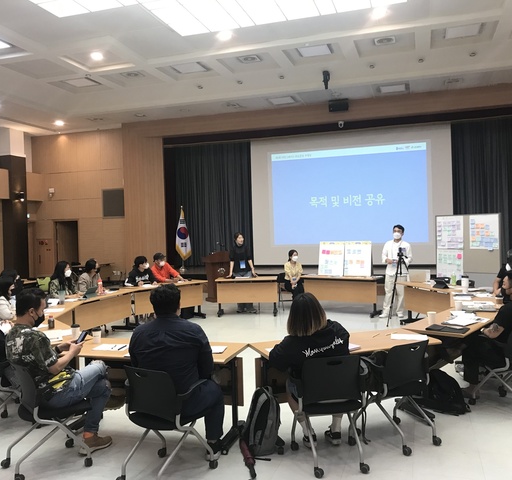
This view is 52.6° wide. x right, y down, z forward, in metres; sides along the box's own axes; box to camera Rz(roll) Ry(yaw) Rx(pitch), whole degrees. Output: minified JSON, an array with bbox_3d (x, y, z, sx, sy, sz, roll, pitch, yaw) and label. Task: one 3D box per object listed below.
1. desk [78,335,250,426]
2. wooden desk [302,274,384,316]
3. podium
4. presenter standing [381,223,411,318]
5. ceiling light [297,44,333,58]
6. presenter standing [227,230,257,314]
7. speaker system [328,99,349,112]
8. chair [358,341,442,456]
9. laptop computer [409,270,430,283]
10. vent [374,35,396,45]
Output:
[{"bbox_3d":[-0.853,1.274,4.361,1.500,0.720,0.620,-1,1,16],"label":"desk"},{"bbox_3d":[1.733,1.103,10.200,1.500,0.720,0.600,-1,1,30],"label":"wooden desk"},{"bbox_3d":[-0.955,0.890,12.716,0.620,1.220,0.480,-2,1,-27],"label":"podium"},{"bbox_3d":[2.658,0.582,9.832,0.540,1.730,0.380,-1,1,25],"label":"presenter standing"},{"bbox_3d":[1.242,-3.991,10.843,0.610,0.080,0.610,-1,1,17],"label":"ceiling light"},{"bbox_3d":[-0.258,0.682,10.515,0.600,1.650,0.420,-2,1,7],"label":"presenter standing"},{"bbox_3d":[2.029,-3.296,12.687,0.480,0.270,0.300,-1,11,17],"label":"speaker system"},{"bbox_3d":[1.128,1.191,4.108,0.520,0.790,0.570,-2,1,-29],"label":"chair"},{"bbox_3d":[2.879,0.623,9.073,0.360,0.220,0.270,-1,1,27],"label":"laptop computer"},{"bbox_3d":[2.366,-3.625,9.443,0.380,0.050,0.380,-1,1,18],"label":"vent"}]

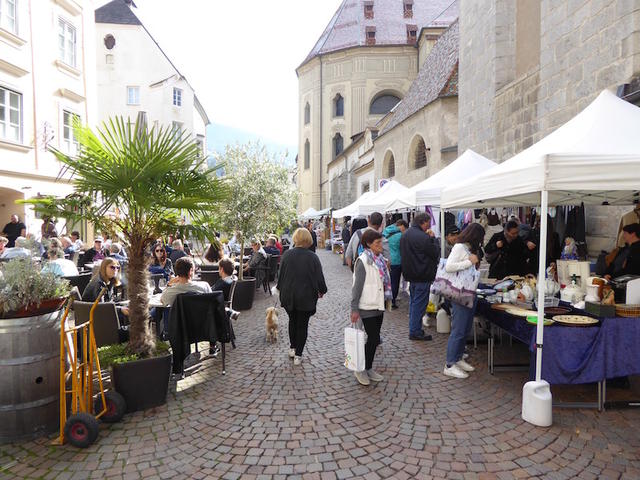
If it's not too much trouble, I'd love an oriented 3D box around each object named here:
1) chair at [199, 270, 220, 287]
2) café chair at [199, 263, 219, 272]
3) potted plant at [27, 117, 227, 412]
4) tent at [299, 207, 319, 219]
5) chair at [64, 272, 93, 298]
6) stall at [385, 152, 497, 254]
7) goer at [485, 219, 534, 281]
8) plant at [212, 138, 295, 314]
[{"bbox_3d":[-1.569,0.932,6.741,0.550,0.870,0.580,0,1,-3],"label":"chair"},{"bbox_3d":[-1.965,0.897,8.291,0.550,0.870,0.580,0,1,-6],"label":"café chair"},{"bbox_3d":[-1.745,0.175,4.174,1.750,2.500,1.700,-1,2,-38],"label":"potted plant"},{"bbox_3d":[-0.813,-1.059,35.970,2.900,2.900,2.900,0,1,-6],"label":"tent"},{"bbox_3d":[-3.534,0.936,6.541,0.580,0.870,0.550,1,2,44],"label":"chair"},{"bbox_3d":[2.938,-0.246,9.068,3.050,3.080,3.050,0,1,-3],"label":"stall"},{"bbox_3d":[2.558,0.549,6.183,0.720,1.660,0.460,0,1,12],"label":"goer"},{"bbox_3d":[-1.280,-0.280,8.766,1.650,3.200,1.600,0,1,0],"label":"plant"}]

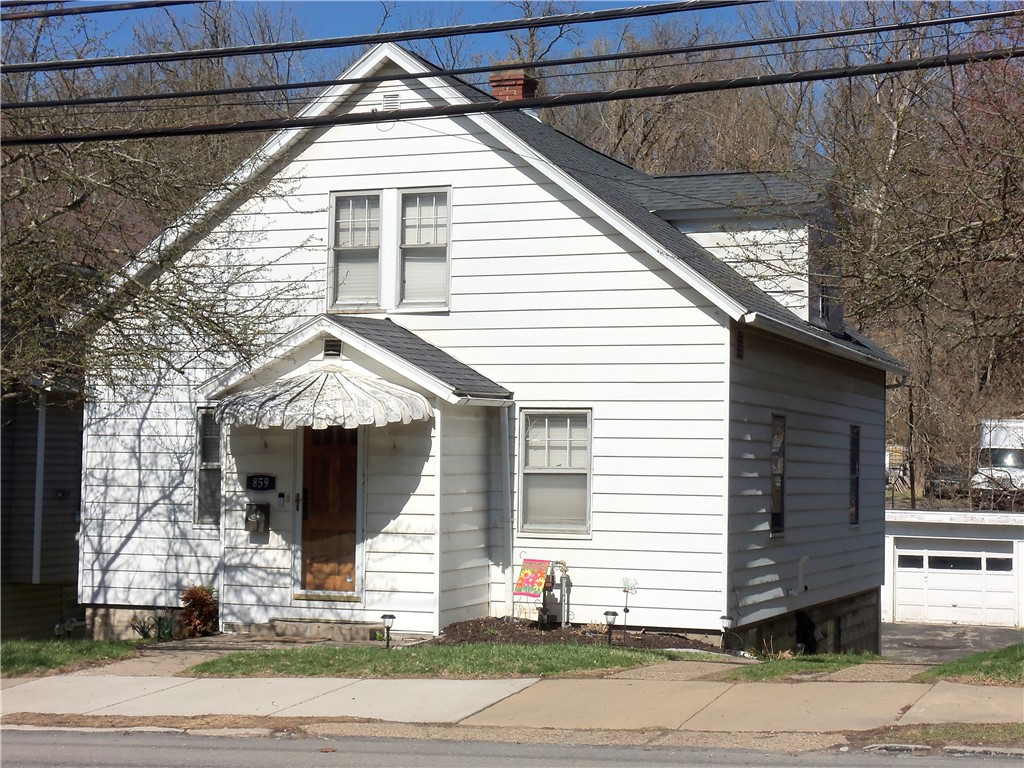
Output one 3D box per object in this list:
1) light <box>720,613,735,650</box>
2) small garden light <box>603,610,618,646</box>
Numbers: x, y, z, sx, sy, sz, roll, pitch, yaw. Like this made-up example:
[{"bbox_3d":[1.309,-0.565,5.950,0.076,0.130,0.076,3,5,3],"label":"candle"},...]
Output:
[{"bbox_3d":[2.249,2.607,19.200,0.146,0.370,0.146,0,-3,22],"label":"light"},{"bbox_3d":[0.986,2.451,18.350,0.146,0.360,0.146,1,-3,0],"label":"small garden light"}]

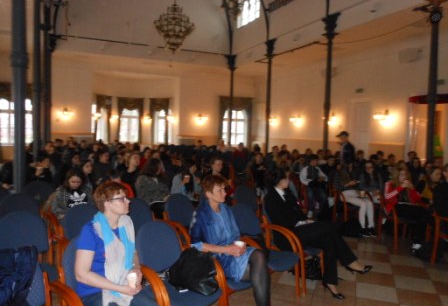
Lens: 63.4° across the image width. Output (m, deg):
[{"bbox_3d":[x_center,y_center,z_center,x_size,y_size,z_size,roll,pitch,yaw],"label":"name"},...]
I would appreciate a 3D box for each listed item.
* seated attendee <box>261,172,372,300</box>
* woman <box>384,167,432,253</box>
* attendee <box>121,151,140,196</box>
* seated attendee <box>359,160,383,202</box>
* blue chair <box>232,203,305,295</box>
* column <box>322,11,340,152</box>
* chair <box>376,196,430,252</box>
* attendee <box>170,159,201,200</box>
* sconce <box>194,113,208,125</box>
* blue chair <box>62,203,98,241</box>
[{"bbox_3d":[0.994,0.830,3.975,0.920,1.250,0.580,4,4,37],"label":"seated attendee"},{"bbox_3d":[2.645,0.809,5.274,0.530,1.200,0.700,0,4,-14],"label":"woman"},{"bbox_3d":[-1.448,0.643,5.799,0.800,1.260,0.500,3,4,32],"label":"attendee"},{"bbox_3d":[2.717,0.735,6.702,0.480,1.180,0.760,1,3,-9],"label":"seated attendee"},{"bbox_3d":[0.366,1.032,3.737,0.600,0.850,0.600,-2,5,-44],"label":"blue chair"},{"bbox_3d":[2.735,-1.231,9.441,0.400,4.760,0.400,0,4,-25],"label":"column"},{"bbox_3d":[2.597,0.957,5.192,0.570,0.880,0.570,2,3,9],"label":"chair"},{"bbox_3d":[-0.554,0.711,5.903,0.500,1.200,0.780,-2,5,-43],"label":"attendee"},{"bbox_3d":[-1.195,-1.741,18.432,0.600,0.480,0.300,0,4,-25],"label":"sconce"},{"bbox_3d":[-1.419,0.989,3.987,0.600,0.840,0.600,-2,5,-43],"label":"blue chair"}]

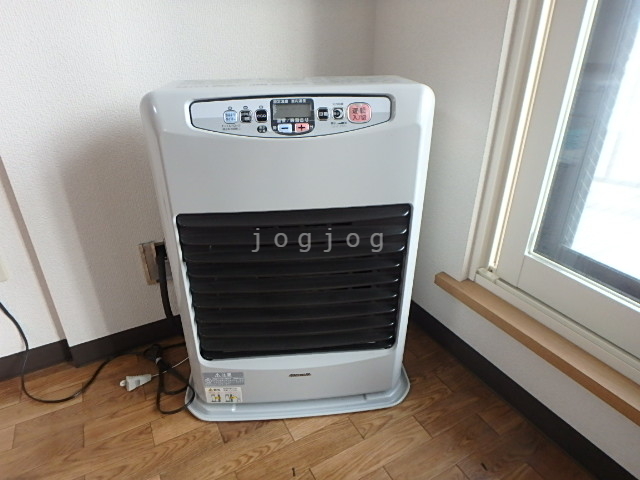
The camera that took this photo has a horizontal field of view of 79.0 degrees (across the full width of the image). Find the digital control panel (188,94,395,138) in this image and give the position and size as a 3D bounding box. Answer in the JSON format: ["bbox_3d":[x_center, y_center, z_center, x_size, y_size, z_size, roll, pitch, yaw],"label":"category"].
[{"bbox_3d":[-0.039,-0.185,0.580,0.299,0.063,0.022,-3,26,-7],"label":"digital control panel"}]

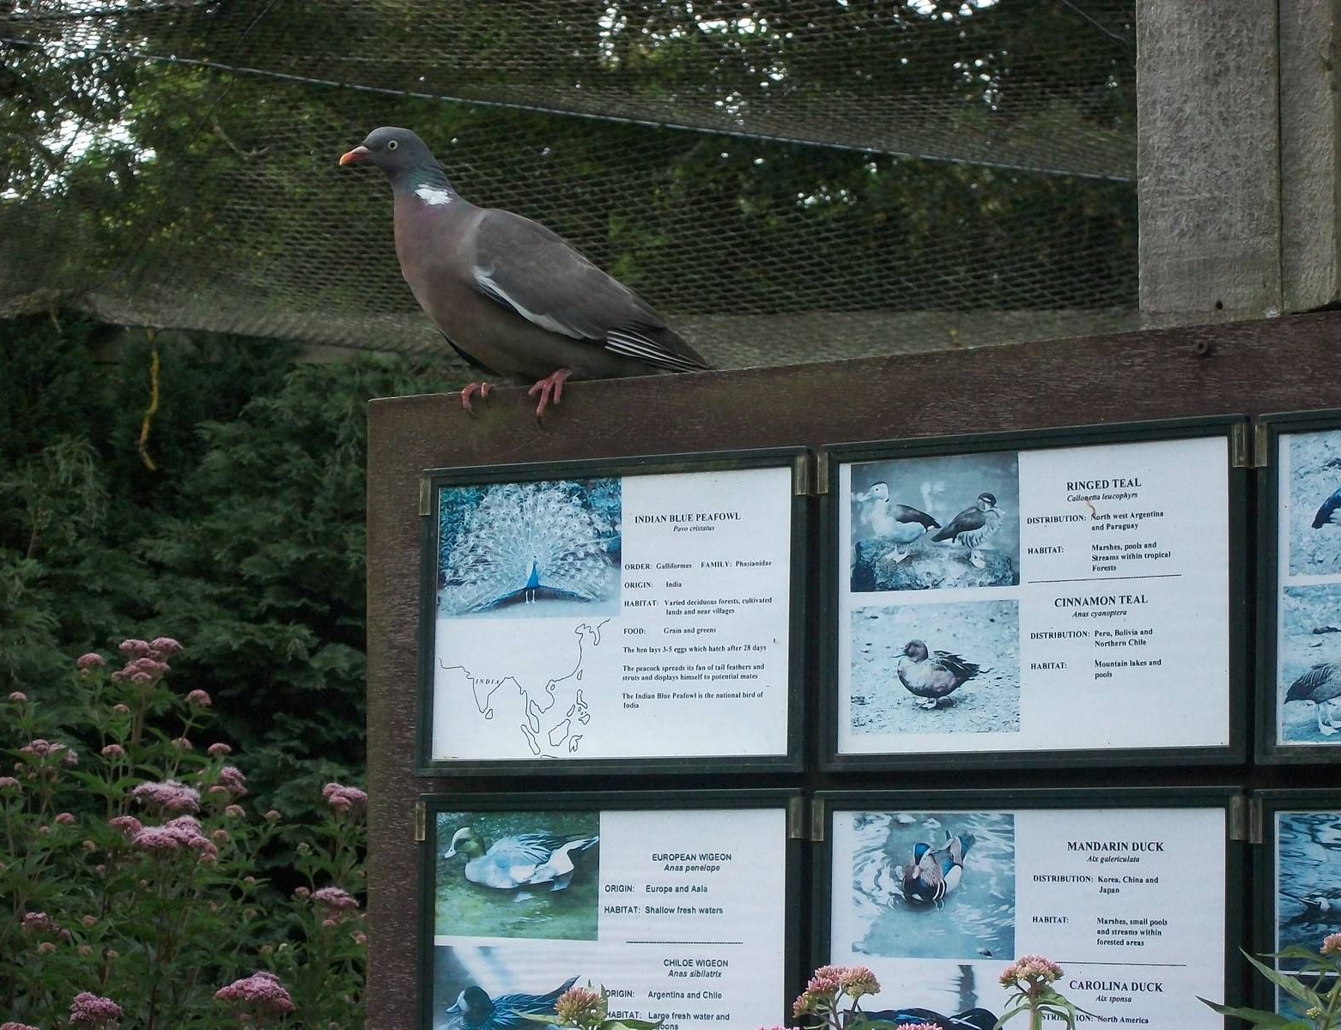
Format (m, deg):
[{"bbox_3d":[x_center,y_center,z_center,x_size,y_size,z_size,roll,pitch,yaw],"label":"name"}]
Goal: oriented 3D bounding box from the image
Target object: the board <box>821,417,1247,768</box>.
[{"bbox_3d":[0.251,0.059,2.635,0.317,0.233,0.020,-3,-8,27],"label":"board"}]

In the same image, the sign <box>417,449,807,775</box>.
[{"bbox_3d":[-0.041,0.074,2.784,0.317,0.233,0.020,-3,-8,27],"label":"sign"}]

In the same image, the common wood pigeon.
[{"bbox_3d":[-0.096,-0.172,2.888,0.365,0.210,0.125,6,-9,-34],"label":"common wood pigeon"}]

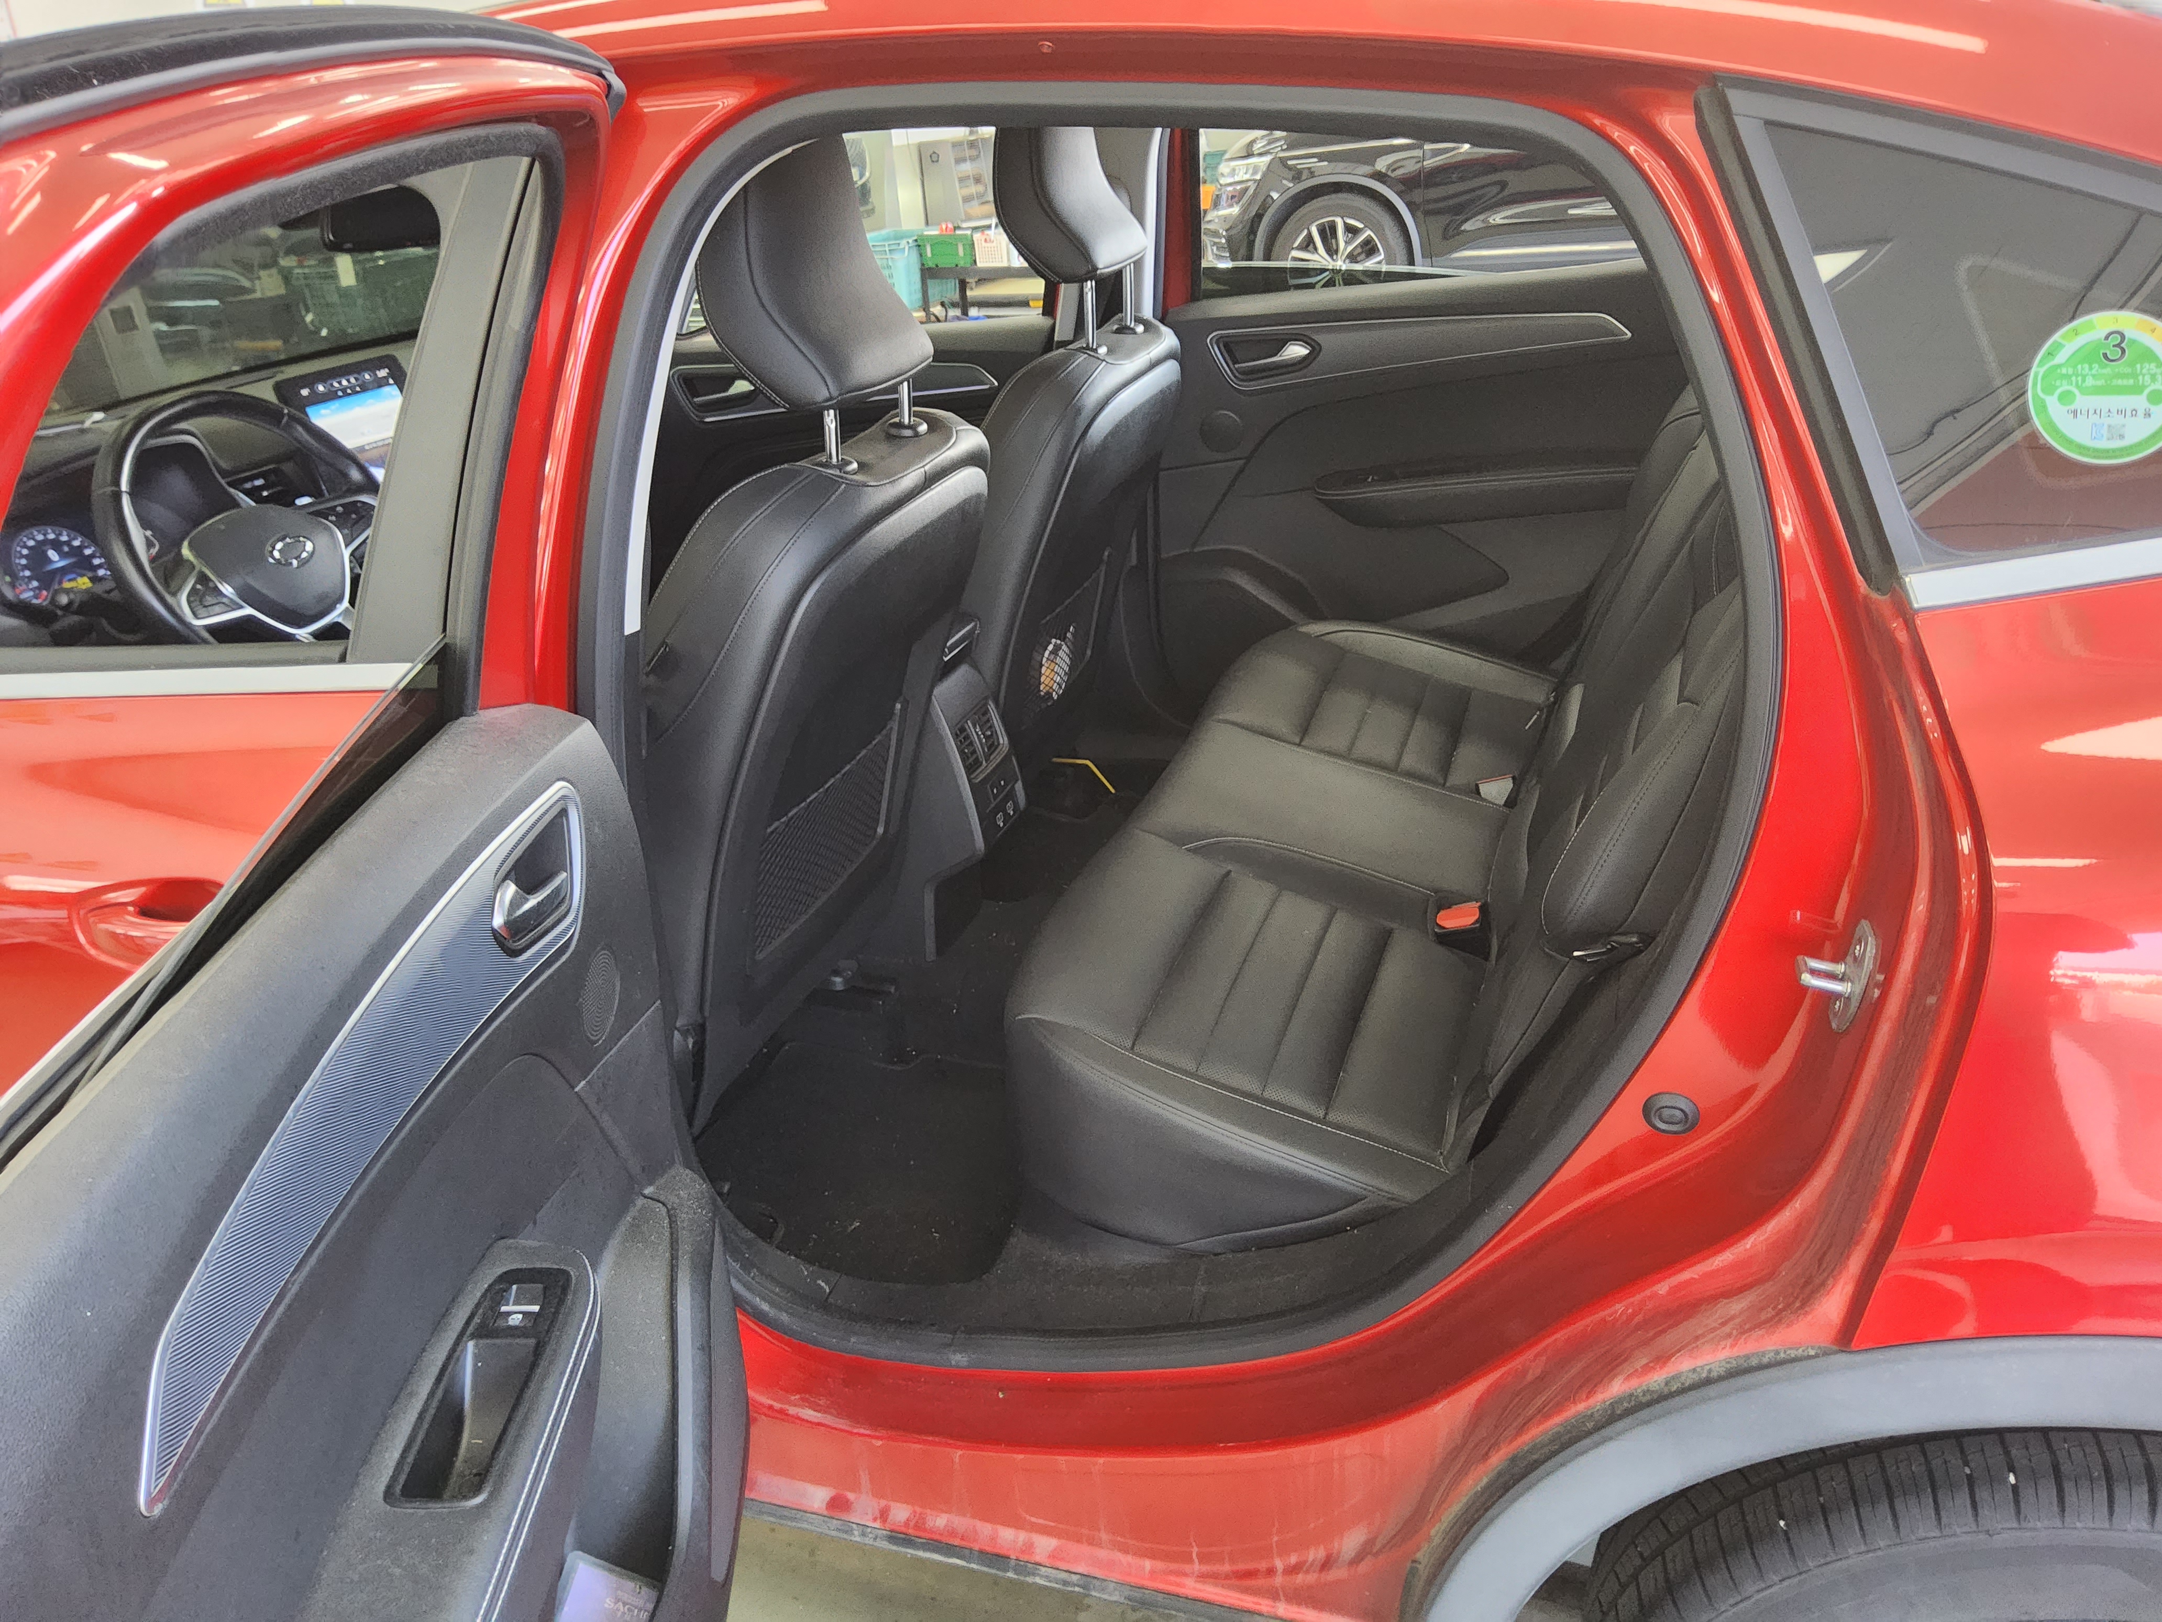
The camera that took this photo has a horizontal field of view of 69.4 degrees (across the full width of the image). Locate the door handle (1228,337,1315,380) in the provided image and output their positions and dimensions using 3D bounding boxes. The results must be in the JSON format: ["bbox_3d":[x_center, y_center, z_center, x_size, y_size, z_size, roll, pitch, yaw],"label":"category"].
[{"bbox_3d":[0.280,-0.666,2.301,0.125,0.056,0.033,2,25,20],"label":"door handle"}]

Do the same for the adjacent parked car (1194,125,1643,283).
[{"bbox_3d":[2.887,-3.568,8.256,4.580,1.660,1.840,3,27,16],"label":"adjacent parked car"}]

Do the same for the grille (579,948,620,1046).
[{"bbox_3d":[-0.314,0.122,1.021,0.015,0.066,0.066,-7,24,-1],"label":"grille"}]

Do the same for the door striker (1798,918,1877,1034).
[{"bbox_3d":[0.407,0.088,0.839,0.040,0.063,0.035,-4,24,7],"label":"door striker"}]

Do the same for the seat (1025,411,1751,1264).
[{"bbox_3d":[0.450,-0.154,1.636,0.790,0.750,1.280,2,25,20],"label":"seat"}]

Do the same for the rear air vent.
[{"bbox_3d":[-0.122,-0.084,1.893,0.036,0.070,0.100,-13,19,26],"label":"rear air vent"}]

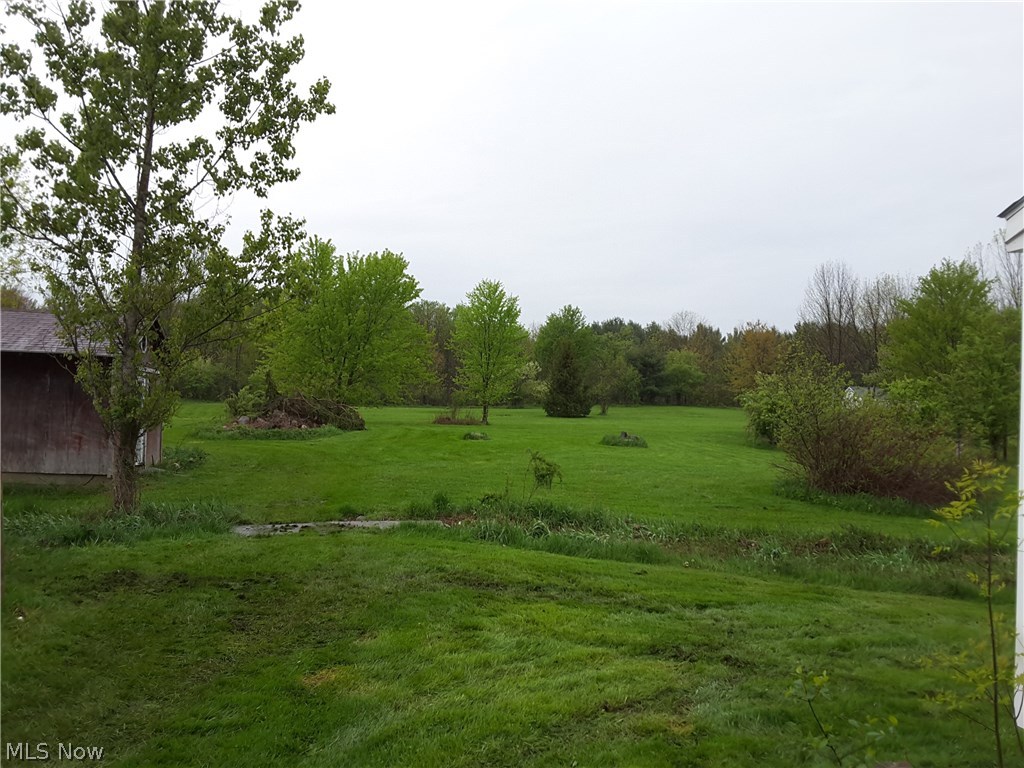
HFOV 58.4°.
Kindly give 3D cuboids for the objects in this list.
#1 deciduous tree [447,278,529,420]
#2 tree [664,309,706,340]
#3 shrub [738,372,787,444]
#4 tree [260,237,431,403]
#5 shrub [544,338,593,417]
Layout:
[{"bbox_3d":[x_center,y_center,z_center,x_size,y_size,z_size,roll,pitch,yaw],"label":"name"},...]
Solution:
[{"bbox_3d":[-1.150,-1.480,43.000,3.700,6.750,3.700,1,0,0],"label":"deciduous tree"},{"bbox_3d":[20.800,-3.400,110.000,5.600,11.300,5.600,1,0,0],"label":"tree"},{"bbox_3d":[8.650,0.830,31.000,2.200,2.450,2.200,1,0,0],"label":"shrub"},{"bbox_3d":[-7.840,-2.600,44.000,8.000,8.700,7.600,1,0,0],"label":"tree"},{"bbox_3d":[3.270,-0.320,54.000,2.950,4.700,2.900,1,0,0],"label":"shrub"}]

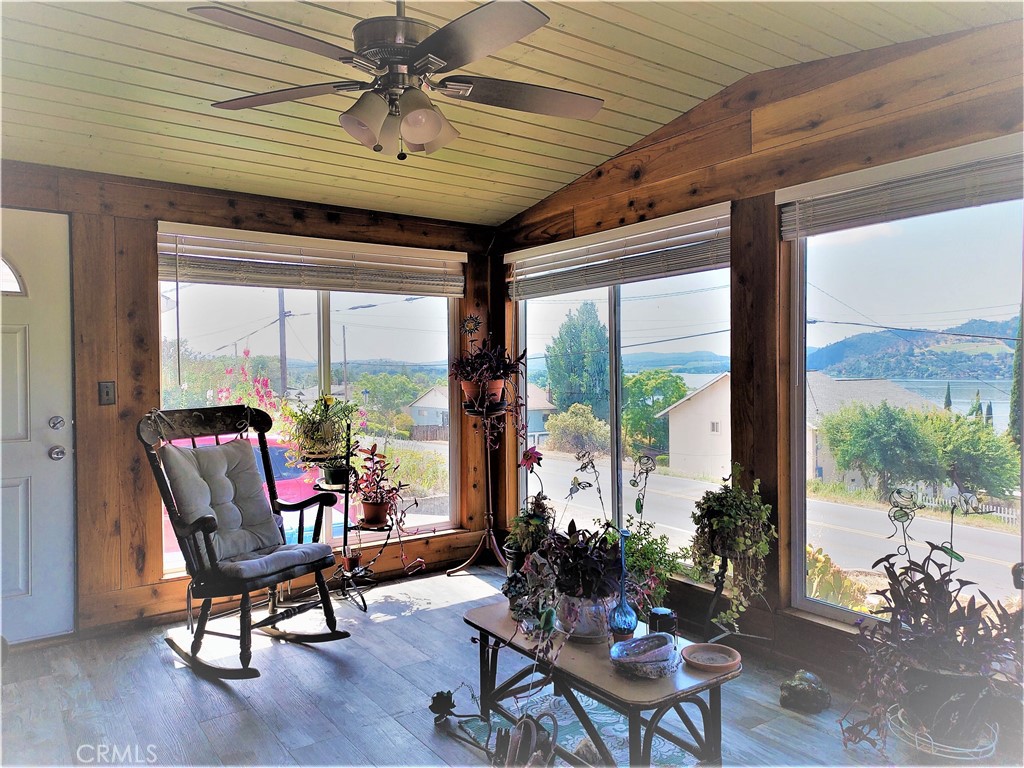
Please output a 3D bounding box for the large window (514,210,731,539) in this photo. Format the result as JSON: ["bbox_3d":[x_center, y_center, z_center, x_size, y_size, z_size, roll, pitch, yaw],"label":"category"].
[{"bbox_3d":[0.542,0.051,4.020,0.110,1.820,1.820,-1,1,-35],"label":"large window"}]

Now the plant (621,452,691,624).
[{"bbox_3d":[0.586,0.699,2.980,0.350,0.800,0.340,0,1,0],"label":"plant"}]

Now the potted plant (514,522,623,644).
[{"bbox_3d":[0.195,0.671,2.450,0.380,0.420,0.340,0,1,0],"label":"potted plant"}]

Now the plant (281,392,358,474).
[{"bbox_3d":[-1.085,0.284,4.000,0.420,0.440,0.390,-1,1,-15],"label":"plant"}]

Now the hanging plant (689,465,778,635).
[{"bbox_3d":[0.905,0.668,2.900,0.350,0.700,0.330,0,1,17],"label":"hanging plant"}]

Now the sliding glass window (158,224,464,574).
[{"bbox_3d":[-1.073,0.067,4.207,1.830,1.830,0.110,-1,1,-35],"label":"sliding glass window"}]

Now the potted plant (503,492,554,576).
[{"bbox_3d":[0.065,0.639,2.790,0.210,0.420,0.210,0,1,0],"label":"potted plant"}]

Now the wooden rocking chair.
[{"bbox_3d":[-1.228,0.681,3.380,0.720,1.130,0.680,0,1,30],"label":"wooden rocking chair"}]

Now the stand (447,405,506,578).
[{"bbox_3d":[-0.156,0.678,4.520,0.430,1.050,0.430,0,1,0],"label":"stand"}]

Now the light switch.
[{"bbox_3d":[-1.999,0.049,3.509,0.072,0.117,0.018,-1,1,-35],"label":"light switch"}]

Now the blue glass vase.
[{"bbox_3d":[0.380,0.680,2.420,0.100,0.370,0.100,0,1,0],"label":"blue glass vase"}]

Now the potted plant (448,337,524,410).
[{"bbox_3d":[-0.157,-0.067,4.540,0.460,0.450,0.410,0,1,-2],"label":"potted plant"}]

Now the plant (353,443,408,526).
[{"bbox_3d":[-0.745,0.569,4.020,0.310,0.470,0.290,0,1,-11],"label":"plant"}]

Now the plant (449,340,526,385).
[{"bbox_3d":[-0.155,-0.136,4.500,0.490,0.285,0.430,0,1,0],"label":"plant"}]

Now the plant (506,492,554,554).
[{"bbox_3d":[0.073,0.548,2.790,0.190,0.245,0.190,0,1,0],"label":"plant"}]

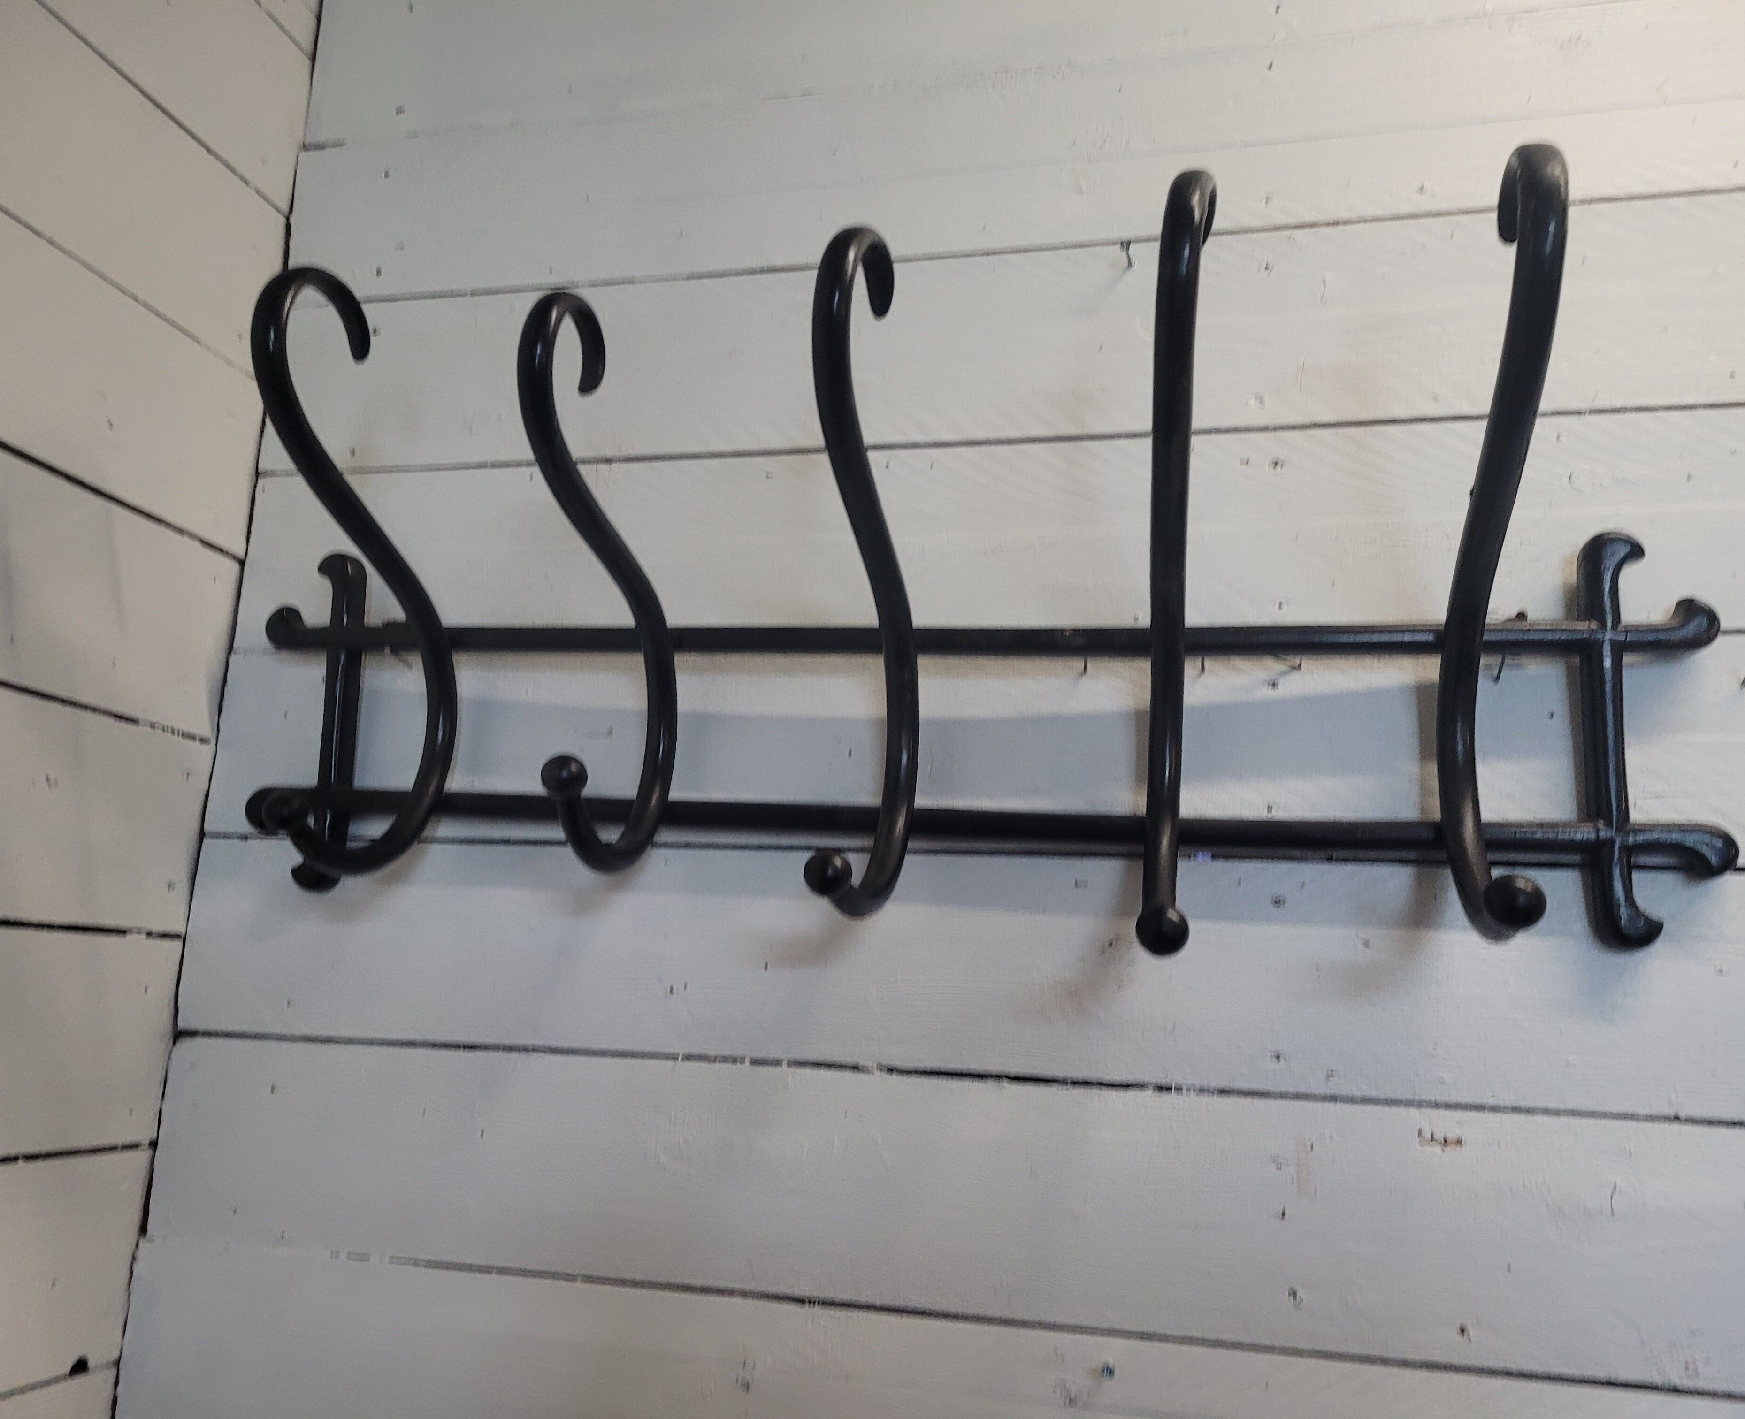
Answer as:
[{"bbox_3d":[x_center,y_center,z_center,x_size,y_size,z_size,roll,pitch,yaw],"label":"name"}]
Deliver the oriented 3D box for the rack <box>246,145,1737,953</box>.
[{"bbox_3d":[-0.004,-0.071,0.893,1.038,0.429,0.276,0,-12,14],"label":"rack"}]

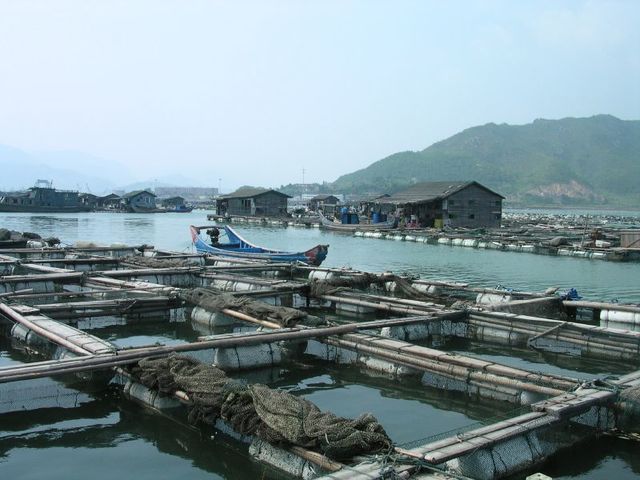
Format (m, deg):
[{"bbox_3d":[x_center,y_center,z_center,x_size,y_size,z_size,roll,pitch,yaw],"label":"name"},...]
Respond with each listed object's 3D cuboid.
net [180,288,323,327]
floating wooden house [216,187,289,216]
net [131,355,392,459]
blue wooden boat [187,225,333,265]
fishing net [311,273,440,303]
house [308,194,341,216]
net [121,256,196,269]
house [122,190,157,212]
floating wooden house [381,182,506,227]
[{"bbox_3d":[-1.211,1.010,11.367,0.600,0.300,3.500,-2,4,-44],"label":"net"},{"bbox_3d":[-8.340,-4.769,86.970,5.800,3.500,8.400,-2,4,-38],"label":"floating wooden house"},{"bbox_3d":[-0.734,1.310,5.774,0.600,0.420,2.850,-2,4,-44],"label":"net"},{"bbox_3d":[-2.352,0.196,25.644,6.800,1.450,1.700,3,4,40],"label":"blue wooden boat"},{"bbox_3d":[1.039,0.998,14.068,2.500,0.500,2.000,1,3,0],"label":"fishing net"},{"bbox_3d":[0.844,-5.417,105.630,3.700,3.300,4.200,-1,3,-33],"label":"house"},{"bbox_3d":[-4.657,0.615,19.559,0.600,0.280,3.100,-2,4,-44],"label":"net"},{"bbox_3d":[-37.473,-8.072,143.608,5.500,3.900,6.000,-1,3,-22],"label":"house"},{"bbox_3d":[9.164,-2.657,52.218,6.000,3.500,7.600,-1,3,-30],"label":"floating wooden house"}]

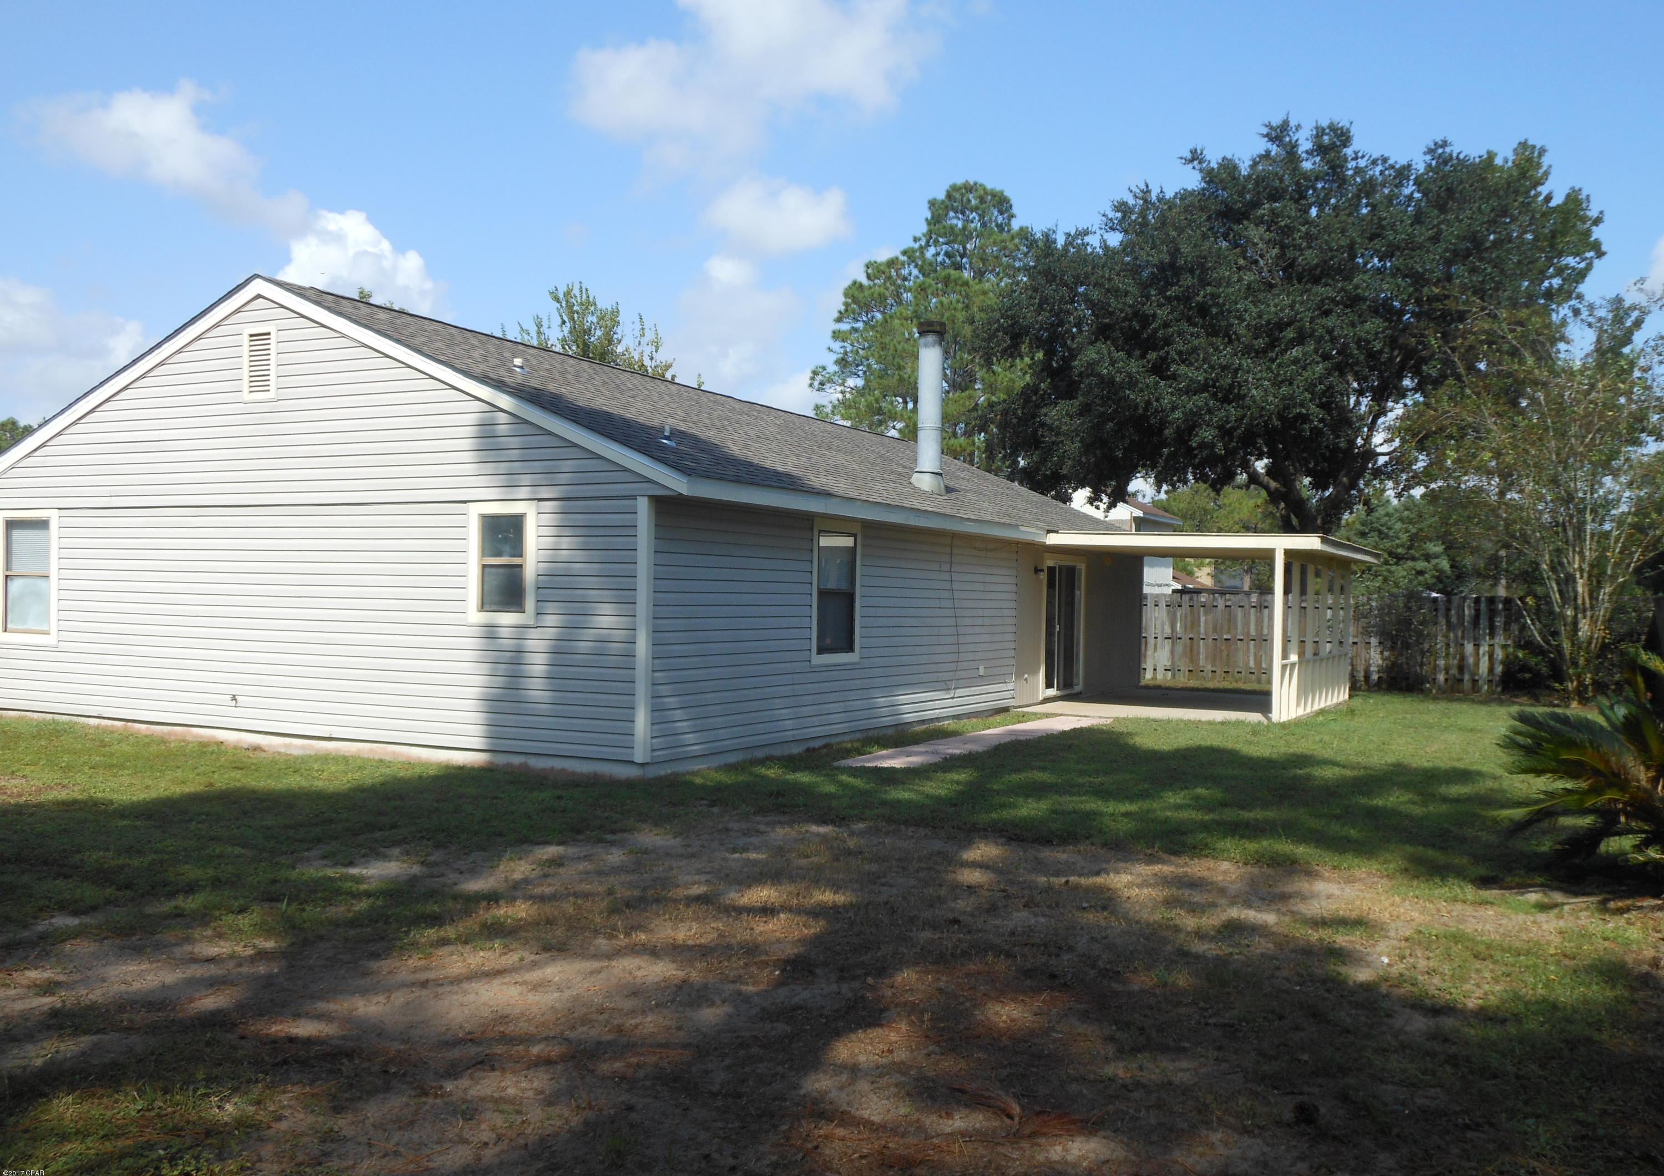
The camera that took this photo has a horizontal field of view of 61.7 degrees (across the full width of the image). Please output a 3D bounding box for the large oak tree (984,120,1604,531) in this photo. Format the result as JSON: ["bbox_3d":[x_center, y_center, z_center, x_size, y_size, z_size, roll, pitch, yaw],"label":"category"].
[{"bbox_3d":[11.200,-4.700,34.000,14.700,13.400,13.500,1,0,0],"label":"large oak tree"}]

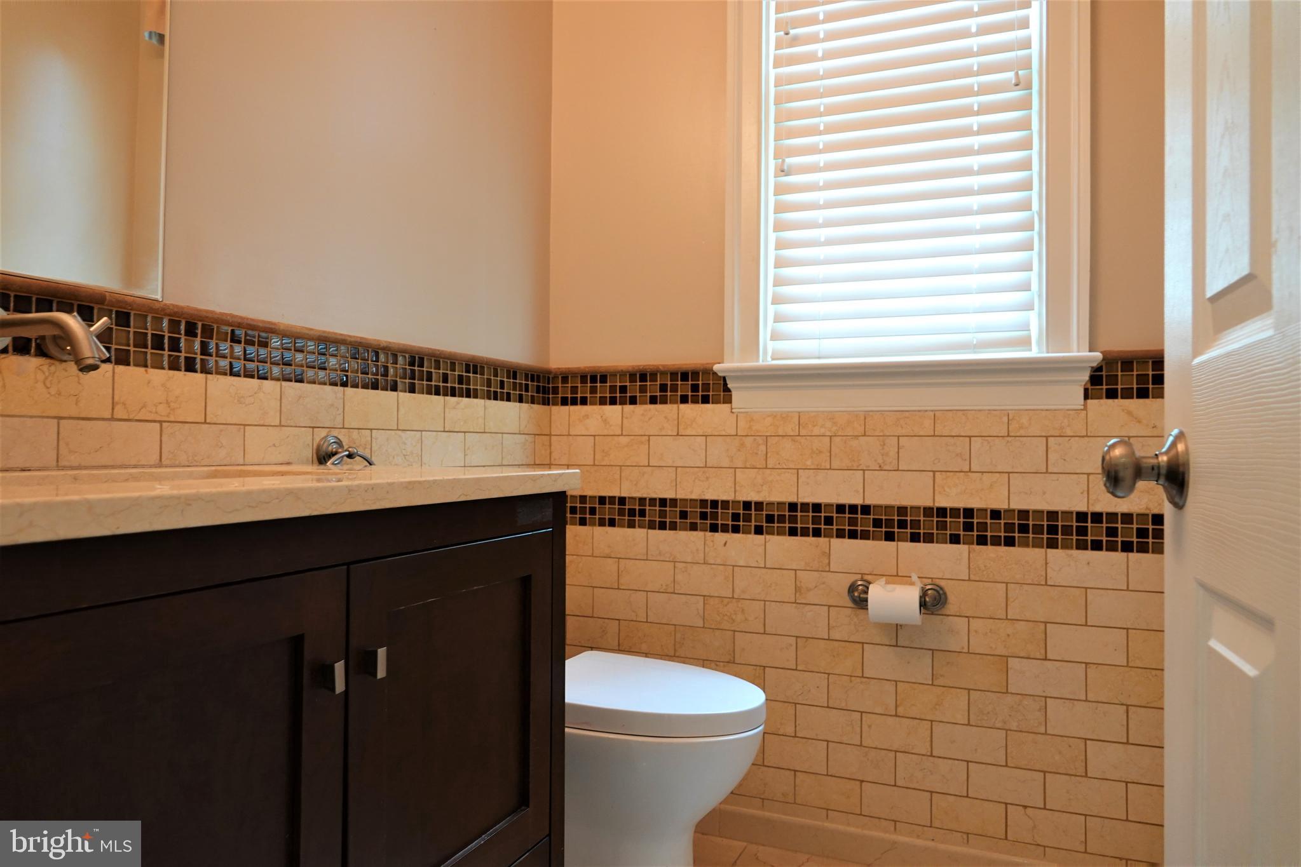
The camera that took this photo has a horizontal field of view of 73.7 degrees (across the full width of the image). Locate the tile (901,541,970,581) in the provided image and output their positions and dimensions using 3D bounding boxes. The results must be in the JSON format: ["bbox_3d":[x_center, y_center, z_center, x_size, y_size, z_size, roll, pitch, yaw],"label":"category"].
[{"bbox_3d":[0.638,0.288,1.958,0.152,0.076,0.010,0,-1,23],"label":"tile"}]

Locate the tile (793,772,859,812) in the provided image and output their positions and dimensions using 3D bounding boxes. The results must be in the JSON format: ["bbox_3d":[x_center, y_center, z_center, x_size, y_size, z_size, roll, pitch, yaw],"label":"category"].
[{"bbox_3d":[0.417,0.839,2.032,0.152,0.076,0.010,0,-1,22],"label":"tile"}]

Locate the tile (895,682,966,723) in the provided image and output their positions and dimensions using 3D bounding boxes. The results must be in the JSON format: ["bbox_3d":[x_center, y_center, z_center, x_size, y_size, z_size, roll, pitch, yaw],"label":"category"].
[{"bbox_3d":[0.634,0.603,1.948,0.152,0.076,0.010,0,-1,22],"label":"tile"}]

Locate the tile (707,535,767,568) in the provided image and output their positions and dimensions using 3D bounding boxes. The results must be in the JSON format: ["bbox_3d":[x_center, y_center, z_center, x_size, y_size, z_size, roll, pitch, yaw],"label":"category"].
[{"bbox_3d":[0.209,0.287,2.138,0.152,0.076,0.010,0,-1,23],"label":"tile"}]

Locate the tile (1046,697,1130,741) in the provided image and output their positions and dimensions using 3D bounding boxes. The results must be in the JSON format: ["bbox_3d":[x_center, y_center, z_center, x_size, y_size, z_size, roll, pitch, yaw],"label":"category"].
[{"bbox_3d":[0.918,0.604,1.827,0.152,0.077,0.010,0,-1,22],"label":"tile"}]

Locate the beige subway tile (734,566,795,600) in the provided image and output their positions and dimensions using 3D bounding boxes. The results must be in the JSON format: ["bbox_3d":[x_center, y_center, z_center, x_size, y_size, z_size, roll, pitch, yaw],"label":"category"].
[{"bbox_3d":[0.278,0.361,2.084,0.152,0.076,0.010,0,-1,23],"label":"beige subway tile"}]

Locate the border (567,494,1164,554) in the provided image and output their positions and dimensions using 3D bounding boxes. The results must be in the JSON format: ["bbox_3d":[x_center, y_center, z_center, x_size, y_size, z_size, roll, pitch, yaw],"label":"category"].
[{"bbox_3d":[0.448,0.205,2.028,1.546,0.078,0.010,0,-1,22],"label":"border"}]

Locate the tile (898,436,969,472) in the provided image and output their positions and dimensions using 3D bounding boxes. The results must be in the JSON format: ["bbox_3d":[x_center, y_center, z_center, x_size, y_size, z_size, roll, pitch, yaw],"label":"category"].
[{"bbox_3d":[0.645,0.047,1.972,0.152,0.076,0.010,0,-2,22],"label":"tile"}]

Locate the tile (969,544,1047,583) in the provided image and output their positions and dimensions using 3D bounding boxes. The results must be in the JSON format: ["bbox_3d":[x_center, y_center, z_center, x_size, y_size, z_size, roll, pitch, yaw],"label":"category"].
[{"bbox_3d":[0.780,0.287,1.895,0.152,0.076,0.010,0,-1,22],"label":"tile"}]

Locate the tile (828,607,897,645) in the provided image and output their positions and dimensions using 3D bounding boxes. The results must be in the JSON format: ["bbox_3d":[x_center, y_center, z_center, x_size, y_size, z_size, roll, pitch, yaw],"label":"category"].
[{"bbox_3d":[0.492,0.444,2.005,0.152,0.077,0.010,0,-1,22],"label":"tile"}]

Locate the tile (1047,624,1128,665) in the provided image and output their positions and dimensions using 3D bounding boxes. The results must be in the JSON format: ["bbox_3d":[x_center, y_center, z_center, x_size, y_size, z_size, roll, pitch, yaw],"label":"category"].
[{"bbox_3d":[0.921,0.446,1.833,0.151,0.076,0.010,0,-1,22],"label":"tile"}]

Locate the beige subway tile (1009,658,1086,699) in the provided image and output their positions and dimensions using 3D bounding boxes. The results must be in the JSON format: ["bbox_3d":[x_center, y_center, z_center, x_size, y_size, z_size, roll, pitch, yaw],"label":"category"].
[{"bbox_3d":[0.849,0.525,1.861,0.151,0.076,0.010,0,-1,22],"label":"beige subway tile"}]

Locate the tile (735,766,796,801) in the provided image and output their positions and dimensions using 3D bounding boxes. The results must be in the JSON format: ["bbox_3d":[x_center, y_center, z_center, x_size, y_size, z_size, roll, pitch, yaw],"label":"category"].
[{"bbox_3d":[0.274,0.840,2.091,0.151,0.076,0.010,0,-1,22],"label":"tile"}]

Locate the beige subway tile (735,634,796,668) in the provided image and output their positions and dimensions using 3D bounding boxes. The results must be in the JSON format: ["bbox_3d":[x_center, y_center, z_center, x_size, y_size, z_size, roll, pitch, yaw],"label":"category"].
[{"bbox_3d":[0.279,0.526,2.107,0.152,0.076,0.010,0,-2,22],"label":"beige subway tile"}]

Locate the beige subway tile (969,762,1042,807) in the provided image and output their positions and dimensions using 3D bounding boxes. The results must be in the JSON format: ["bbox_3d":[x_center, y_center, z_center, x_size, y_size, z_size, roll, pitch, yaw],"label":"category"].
[{"bbox_3d":[0.772,0.759,1.880,0.151,0.076,0.010,0,-1,22],"label":"beige subway tile"}]

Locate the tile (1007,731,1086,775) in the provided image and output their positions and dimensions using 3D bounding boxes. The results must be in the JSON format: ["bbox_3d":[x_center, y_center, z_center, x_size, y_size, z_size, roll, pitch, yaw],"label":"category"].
[{"bbox_3d":[0.839,0.676,1.840,0.152,0.076,0.010,0,-1,23],"label":"tile"}]

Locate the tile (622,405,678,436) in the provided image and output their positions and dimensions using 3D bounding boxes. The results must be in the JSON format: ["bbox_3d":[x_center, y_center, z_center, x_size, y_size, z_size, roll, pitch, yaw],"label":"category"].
[{"bbox_3d":[0.001,-0.033,2.222,0.152,0.076,0.010,0,-1,22],"label":"tile"}]

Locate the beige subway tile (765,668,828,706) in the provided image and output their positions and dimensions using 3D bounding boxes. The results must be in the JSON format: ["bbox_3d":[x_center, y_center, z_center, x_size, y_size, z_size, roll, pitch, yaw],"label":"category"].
[{"bbox_3d":[0.349,0.602,2.065,0.152,0.076,0.010,0,-1,22],"label":"beige subway tile"}]

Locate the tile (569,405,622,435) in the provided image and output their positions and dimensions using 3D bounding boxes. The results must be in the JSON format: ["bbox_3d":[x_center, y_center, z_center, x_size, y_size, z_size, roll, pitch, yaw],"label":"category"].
[{"bbox_3d":[-0.143,-0.034,2.291,0.152,0.076,0.010,0,-1,23],"label":"tile"}]

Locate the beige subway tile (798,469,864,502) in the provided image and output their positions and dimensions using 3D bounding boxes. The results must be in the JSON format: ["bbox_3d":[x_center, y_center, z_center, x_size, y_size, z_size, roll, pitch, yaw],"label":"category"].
[{"bbox_3d":[0.424,0.124,2.041,0.151,0.076,0.010,0,-1,22],"label":"beige subway tile"}]

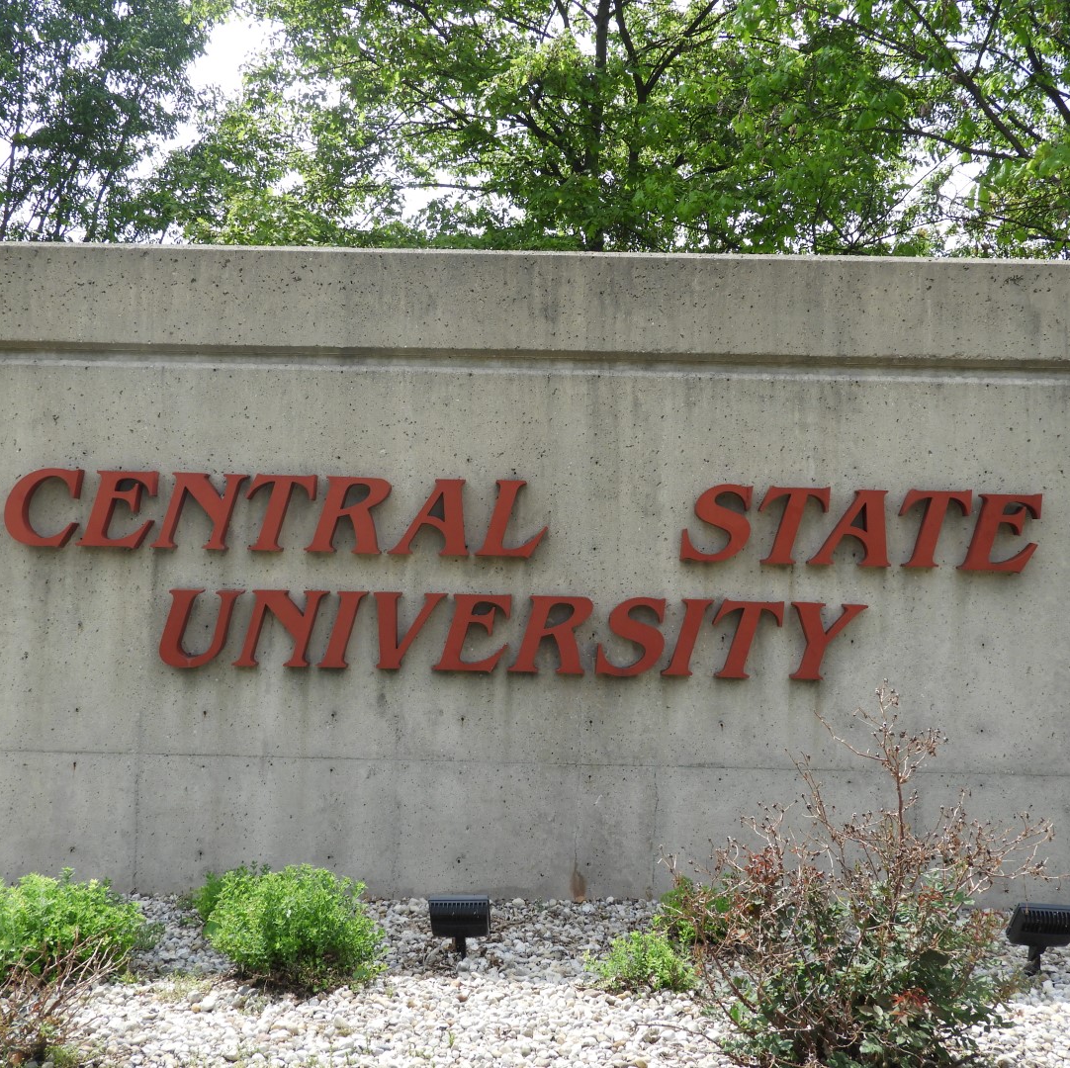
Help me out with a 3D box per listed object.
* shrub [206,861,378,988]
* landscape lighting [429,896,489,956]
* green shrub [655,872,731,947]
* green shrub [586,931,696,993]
[{"bbox_3d":[-0.952,1.513,5.395,0.698,0.388,0.642,1,-2,1],"label":"shrub"},{"bbox_3d":[-0.301,1.582,5.501,0.240,0.256,0.200,1,-2,4],"label":"landscape lighting"},{"bbox_3d":[0.705,1.605,5.893,0.338,0.251,0.321,1,-2,1],"label":"green shrub"},{"bbox_3d":[0.418,1.632,5.264,0.414,0.181,0.352,1,-2,1],"label":"green shrub"}]

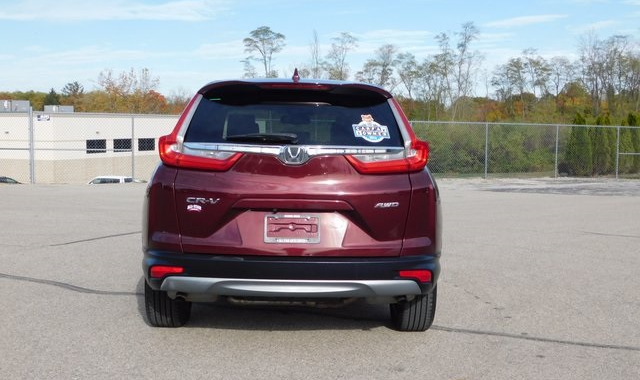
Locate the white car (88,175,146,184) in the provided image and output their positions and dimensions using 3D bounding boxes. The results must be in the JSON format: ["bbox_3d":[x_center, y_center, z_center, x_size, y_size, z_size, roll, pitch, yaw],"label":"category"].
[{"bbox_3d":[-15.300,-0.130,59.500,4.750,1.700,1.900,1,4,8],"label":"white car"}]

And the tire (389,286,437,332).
[{"bbox_3d":[0.620,0.577,5.580,0.240,0.738,0.738,1,3,-2],"label":"tire"}]

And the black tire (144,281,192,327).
[{"bbox_3d":[-0.987,0.538,5.530,0.240,0.738,0.738,1,3,-2],"label":"black tire"}]

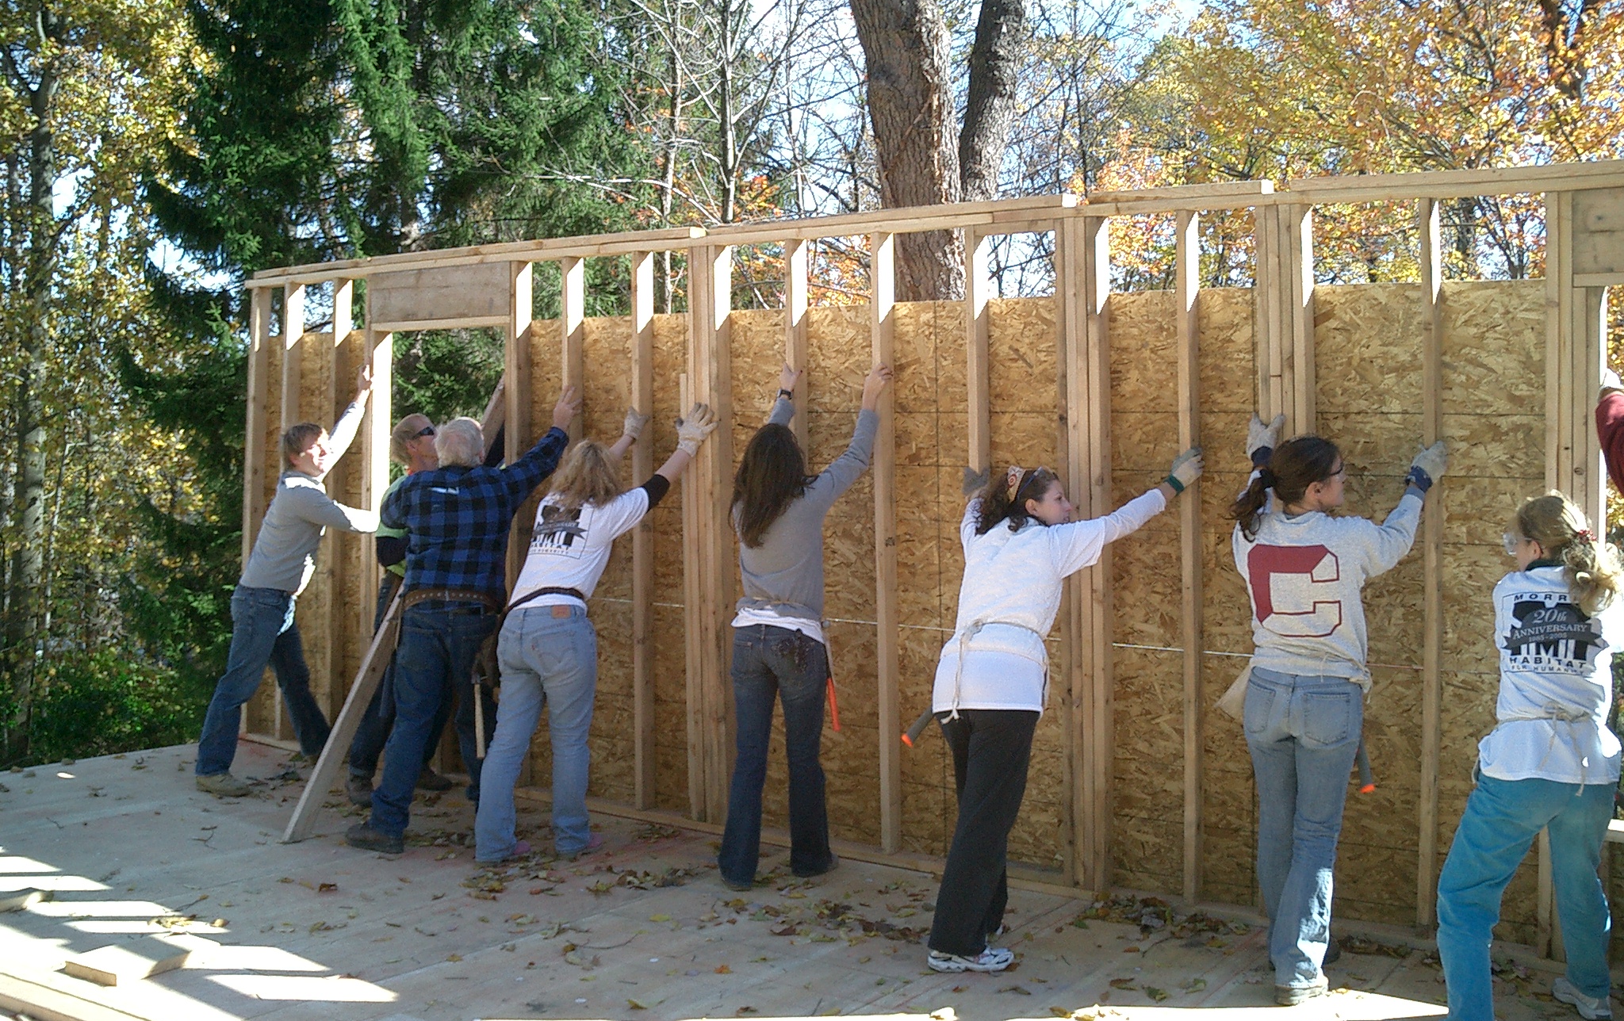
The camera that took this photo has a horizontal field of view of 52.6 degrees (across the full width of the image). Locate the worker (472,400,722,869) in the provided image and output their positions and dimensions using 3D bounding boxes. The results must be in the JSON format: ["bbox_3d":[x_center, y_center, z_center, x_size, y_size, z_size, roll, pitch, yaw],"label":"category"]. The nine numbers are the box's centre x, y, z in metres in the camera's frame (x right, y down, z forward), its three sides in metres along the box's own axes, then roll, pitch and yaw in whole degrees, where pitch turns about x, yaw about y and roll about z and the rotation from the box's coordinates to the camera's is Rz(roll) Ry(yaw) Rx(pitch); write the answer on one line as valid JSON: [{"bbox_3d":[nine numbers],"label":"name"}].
[{"bbox_3d":[-0.835,0.450,6.380,0.540,1.750,0.920,2,2,36],"label":"worker"}]

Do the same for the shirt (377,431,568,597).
[{"bbox_3d":[-1.399,0.014,6.820,0.780,0.730,0.500,1,2,16],"label":"shirt"}]

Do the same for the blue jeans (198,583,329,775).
[{"bbox_3d":[-2.573,0.767,7.700,0.420,0.840,0.750,2,2,42],"label":"blue jeans"}]

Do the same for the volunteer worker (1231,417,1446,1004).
[{"bbox_3d":[1.525,0.560,4.880,0.640,1.700,0.700,2,2,26],"label":"volunteer worker"}]

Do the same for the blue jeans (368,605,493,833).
[{"bbox_3d":[-1.480,0.810,6.530,0.480,0.900,0.700,1,2,-1],"label":"blue jeans"}]

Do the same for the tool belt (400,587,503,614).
[{"bbox_3d":[-1.486,0.400,6.770,0.410,0.120,0.290,1,2,14],"label":"tool belt"}]

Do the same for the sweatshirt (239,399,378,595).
[{"bbox_3d":[-2.360,-0.070,7.680,0.580,0.930,0.460,-1,3,-41],"label":"sweatshirt"}]

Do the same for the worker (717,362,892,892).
[{"bbox_3d":[0.000,0.400,6.080,0.520,1.920,0.680,2,2,25],"label":"worker"}]

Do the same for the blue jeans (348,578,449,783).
[{"bbox_3d":[-1.830,0.715,7.270,0.400,0.890,0.580,2,2,36],"label":"blue jeans"}]

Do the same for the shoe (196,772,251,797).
[{"bbox_3d":[-2.639,1.210,7.360,0.270,0.115,0.105,0,2,-10],"label":"shoe"}]

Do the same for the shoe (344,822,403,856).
[{"bbox_3d":[-1.680,1.265,6.320,0.280,0.115,0.110,2,2,35],"label":"shoe"}]

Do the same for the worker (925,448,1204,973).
[{"bbox_3d":[0.656,0.581,5.346,0.880,1.580,1.000,2,2,38],"label":"worker"}]

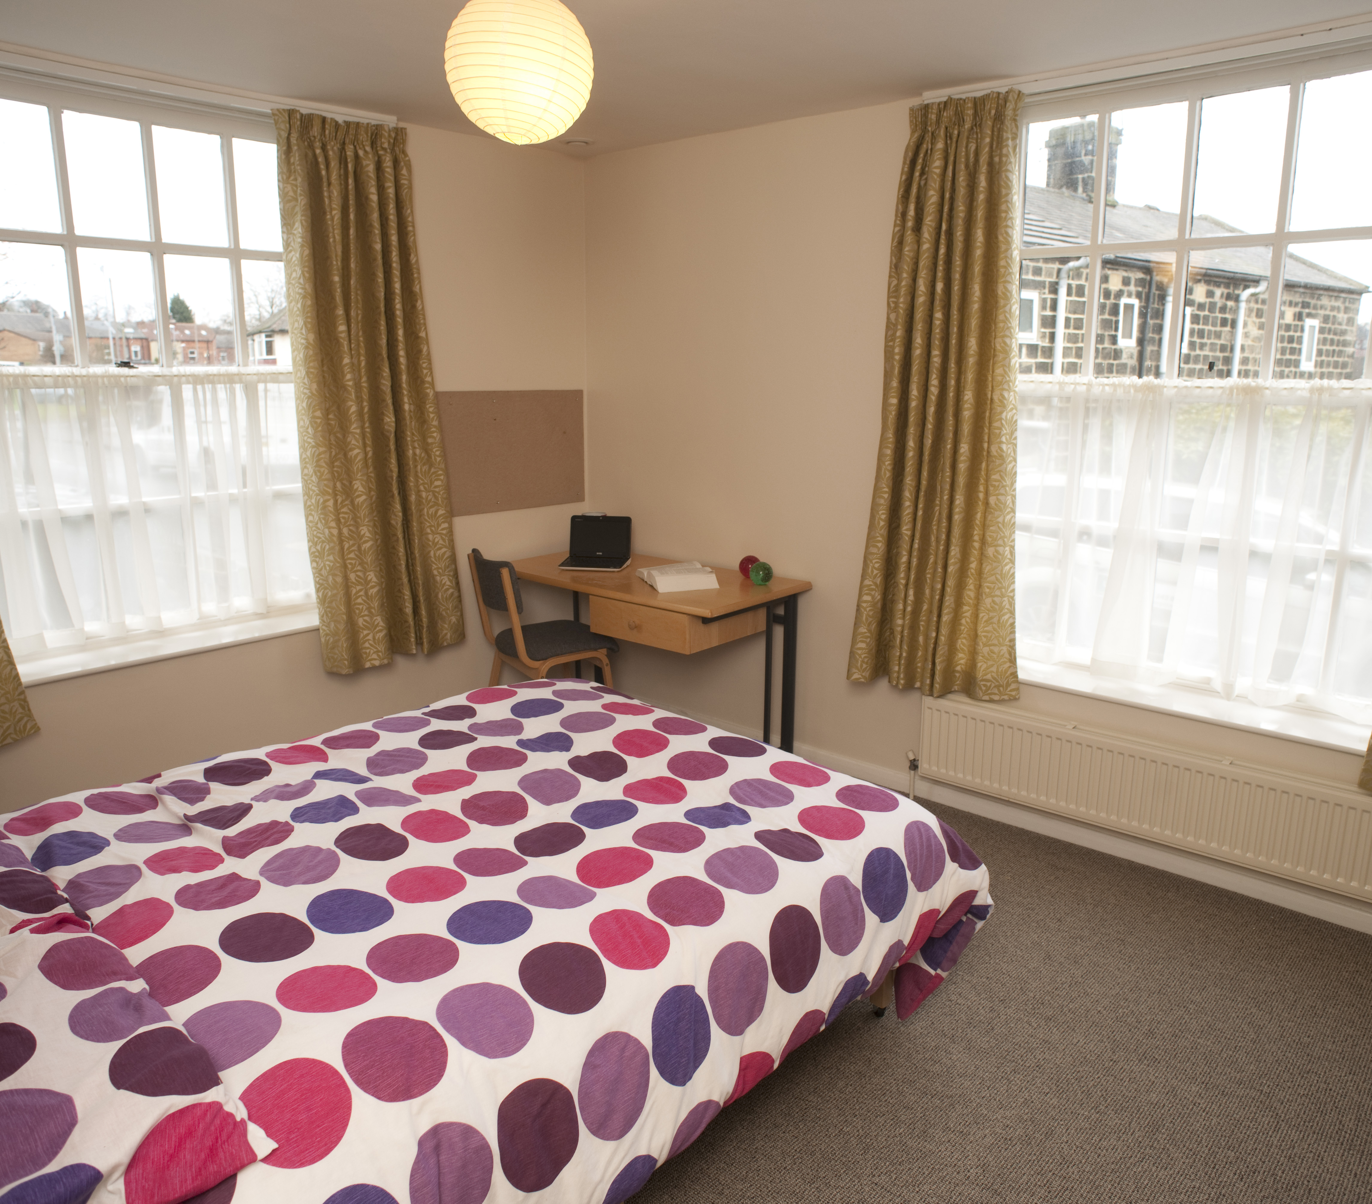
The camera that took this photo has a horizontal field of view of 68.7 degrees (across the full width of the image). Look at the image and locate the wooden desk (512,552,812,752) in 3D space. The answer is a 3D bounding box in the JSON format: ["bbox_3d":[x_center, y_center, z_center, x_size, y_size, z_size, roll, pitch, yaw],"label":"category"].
[{"bbox_3d":[-0.174,0.257,4.054,1.200,0.750,0.620,11,17,39],"label":"wooden desk"}]

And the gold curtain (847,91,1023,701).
[{"bbox_3d":[0.850,-0.611,3.294,0.643,1.928,0.140,11,17,39],"label":"gold curtain"}]

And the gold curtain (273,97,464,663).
[{"bbox_3d":[-1.101,-0.703,3.620,0.140,1.920,0.627,12,17,41],"label":"gold curtain"}]

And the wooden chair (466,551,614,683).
[{"bbox_3d":[-0.547,0.218,4.026,0.520,0.830,0.470,-7,15,-30],"label":"wooden chair"}]

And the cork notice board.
[{"bbox_3d":[-0.747,-0.618,4.134,0.015,0.493,0.900,12,17,41],"label":"cork notice board"}]

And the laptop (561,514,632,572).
[{"bbox_3d":[-0.365,-0.244,4.134,0.262,0.190,0.215,3,13,12],"label":"laptop"}]

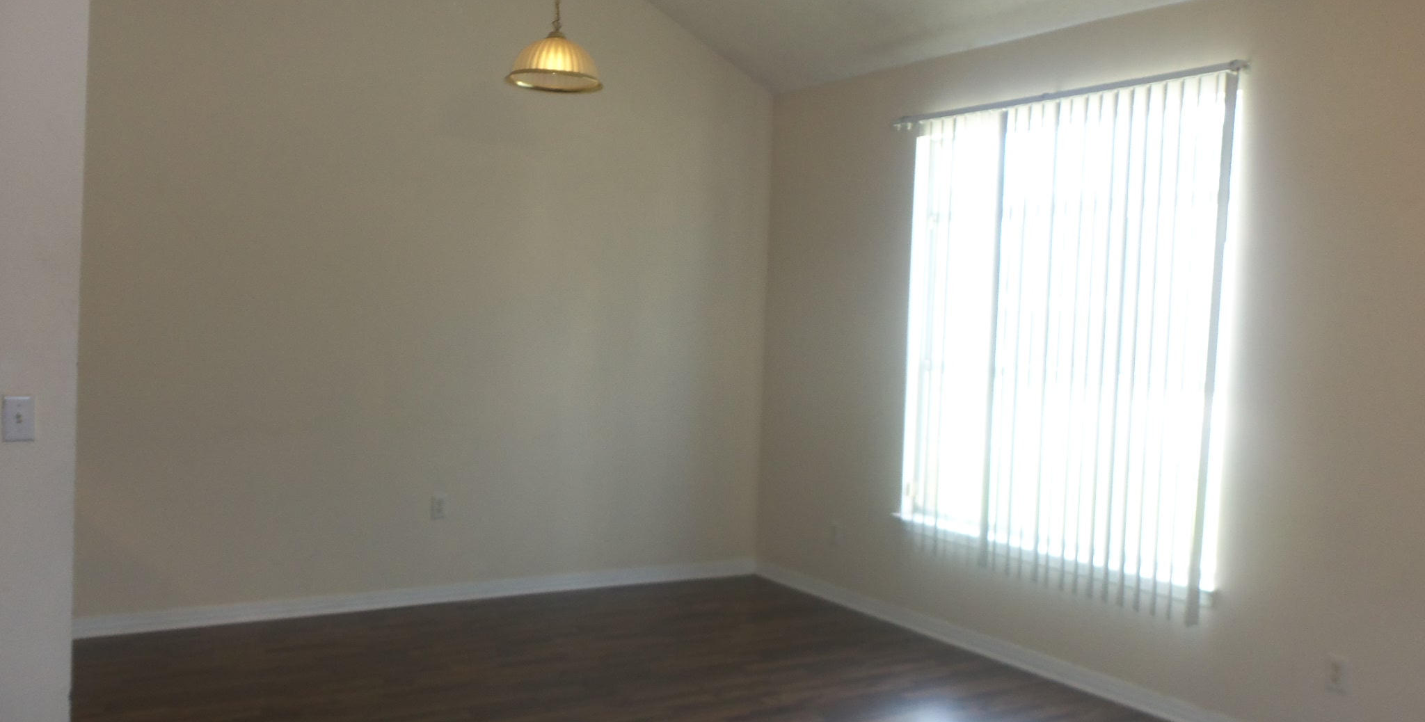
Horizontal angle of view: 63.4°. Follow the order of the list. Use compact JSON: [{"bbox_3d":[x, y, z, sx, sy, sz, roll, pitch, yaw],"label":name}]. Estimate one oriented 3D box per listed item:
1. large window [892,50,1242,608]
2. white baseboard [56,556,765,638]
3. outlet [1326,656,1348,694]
[{"bbox_3d":[1.424,-0.099,5.143,0.100,2.120,1.790,2,2,-34],"label":"large window"},{"bbox_3d":[-1.234,1.199,5.917,3.587,0.095,0.018,2,2,-34],"label":"white baseboard"},{"bbox_3d":[2.181,1.093,4.021,0.010,0.115,0.072,2,2,-34],"label":"outlet"}]

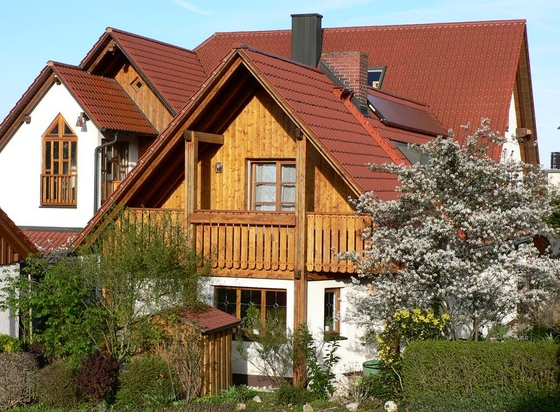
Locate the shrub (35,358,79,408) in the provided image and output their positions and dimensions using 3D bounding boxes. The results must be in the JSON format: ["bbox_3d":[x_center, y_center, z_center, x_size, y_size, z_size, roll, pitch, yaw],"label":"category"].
[{"bbox_3d":[-4.112,3.201,19.742,0.900,0.850,0.850,0,1,0],"label":"shrub"}]

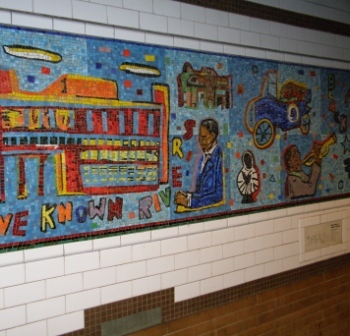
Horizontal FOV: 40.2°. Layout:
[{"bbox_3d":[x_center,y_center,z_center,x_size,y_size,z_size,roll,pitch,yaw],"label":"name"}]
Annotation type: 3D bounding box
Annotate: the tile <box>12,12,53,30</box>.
[{"bbox_3d":[-0.514,-0.531,1.732,0.152,0.045,0.012,-3,4,-38],"label":"tile"}]

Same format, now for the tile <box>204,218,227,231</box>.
[{"bbox_3d":[0.196,0.277,2.328,0.152,0.045,0.012,-3,4,-38],"label":"tile"}]

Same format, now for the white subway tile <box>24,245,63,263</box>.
[{"bbox_3d":[-0.487,0.318,1.785,0.152,0.045,0.012,-3,4,-38],"label":"white subway tile"}]

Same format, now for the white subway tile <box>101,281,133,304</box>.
[{"bbox_3d":[-0.246,0.518,1.998,0.152,0.074,0.010,-3,3,-38],"label":"white subway tile"}]

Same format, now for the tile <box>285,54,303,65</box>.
[{"bbox_3d":[0.664,-0.614,2.688,0.159,0.043,0.012,-3,3,-38],"label":"tile"}]

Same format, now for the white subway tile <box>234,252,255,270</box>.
[{"bbox_3d":[0.357,0.481,2.482,0.152,0.075,0.010,-3,3,-38],"label":"white subway tile"}]

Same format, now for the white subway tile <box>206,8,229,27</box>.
[{"bbox_3d":[0.204,-0.728,2.323,0.152,0.075,0.010,-3,3,-38],"label":"white subway tile"}]

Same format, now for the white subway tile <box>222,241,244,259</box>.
[{"bbox_3d":[0.294,0.410,2.425,0.152,0.074,0.010,-3,3,-38],"label":"white subway tile"}]

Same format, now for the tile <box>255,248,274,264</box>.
[{"bbox_3d":[0.475,0.472,2.562,0.152,0.076,0.010,-3,4,-38],"label":"tile"}]

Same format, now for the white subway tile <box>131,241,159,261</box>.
[{"bbox_3d":[-0.126,0.361,2.084,0.152,0.074,0.012,-3,4,-38],"label":"white subway tile"}]

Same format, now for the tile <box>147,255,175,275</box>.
[{"bbox_3d":[-0.067,0.431,2.133,0.152,0.074,0.012,-3,4,-38],"label":"tile"}]

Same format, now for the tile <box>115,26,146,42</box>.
[{"bbox_3d":[-0.189,-0.560,2.010,0.152,0.050,0.012,-3,3,-38],"label":"tile"}]

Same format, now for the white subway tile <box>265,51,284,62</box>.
[{"bbox_3d":[0.535,-0.607,2.577,0.152,0.051,0.015,-3,4,-38],"label":"white subway tile"}]

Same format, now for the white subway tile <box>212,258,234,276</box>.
[{"bbox_3d":[0.237,0.490,2.389,0.152,0.075,0.010,-4,5,-38],"label":"white subway tile"}]

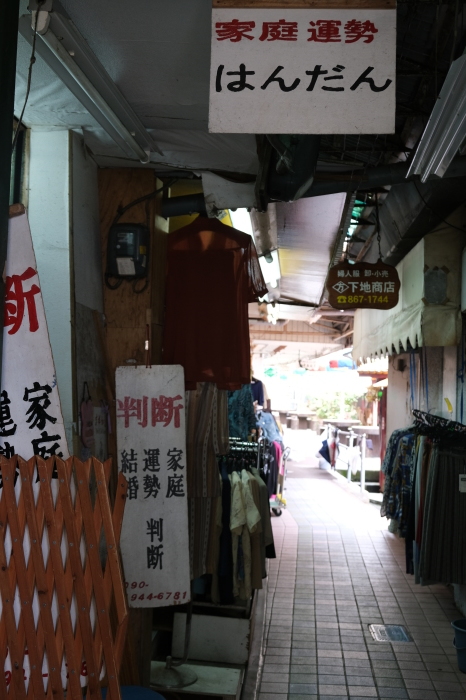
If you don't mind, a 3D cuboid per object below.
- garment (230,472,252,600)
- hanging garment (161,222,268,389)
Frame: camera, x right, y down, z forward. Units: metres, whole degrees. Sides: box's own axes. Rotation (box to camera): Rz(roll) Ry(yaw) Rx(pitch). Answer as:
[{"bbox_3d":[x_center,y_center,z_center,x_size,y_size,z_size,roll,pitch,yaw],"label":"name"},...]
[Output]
[{"bbox_3d":[0.028,1.017,4.500,0.140,0.680,0.430,1,-3,-14],"label":"garment"},{"bbox_3d":[-0.112,-0.216,3.800,0.520,0.800,0.140,0,-3,2],"label":"hanging garment"}]

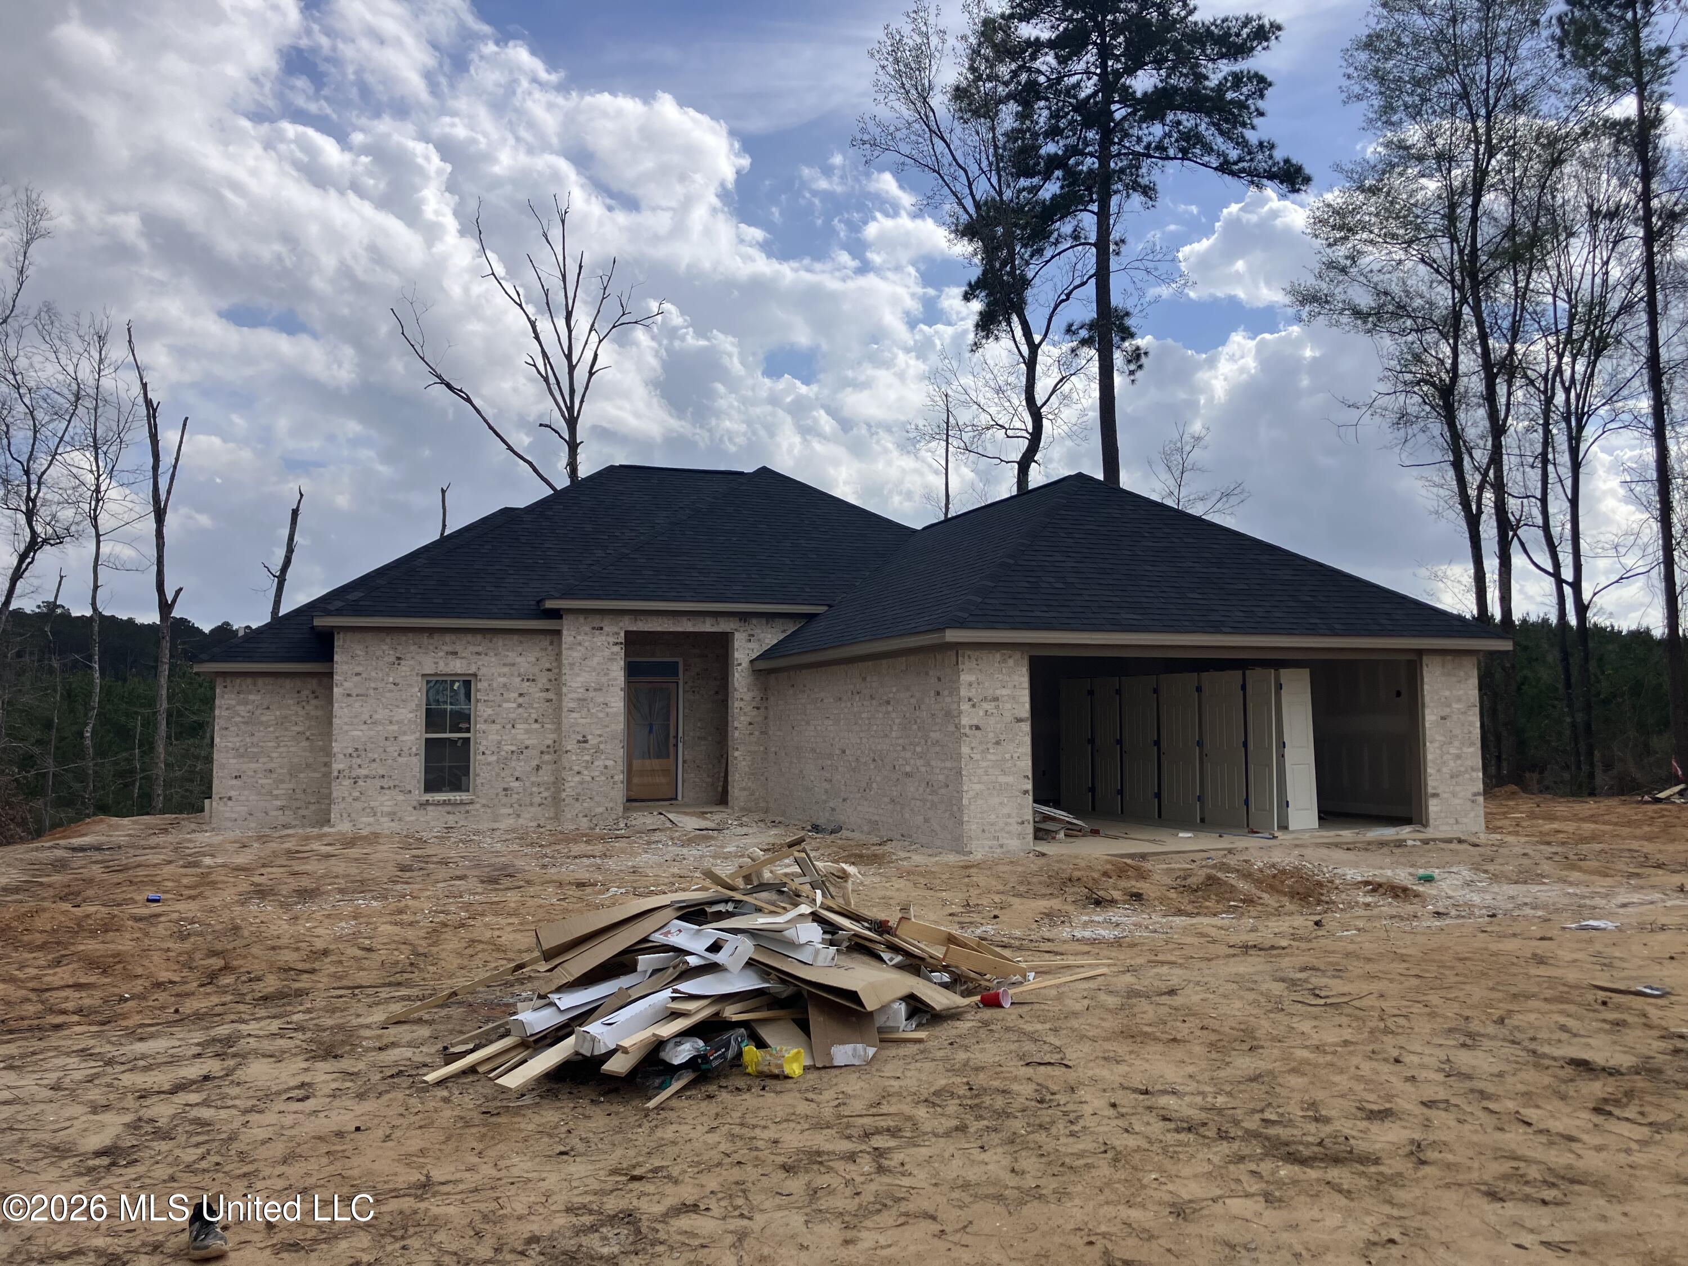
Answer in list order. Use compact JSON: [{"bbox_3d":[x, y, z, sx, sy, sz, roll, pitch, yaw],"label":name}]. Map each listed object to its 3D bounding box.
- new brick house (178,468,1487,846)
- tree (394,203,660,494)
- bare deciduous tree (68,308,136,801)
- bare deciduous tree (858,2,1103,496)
[{"bbox_3d":[-2.538,-0.262,24.465,16.620,6.770,20.200,1,-4,-19],"label":"new brick house"},{"bbox_3d":[-9.800,-4.339,42.375,8.200,18.890,7.500,0,-4,0],"label":"tree"},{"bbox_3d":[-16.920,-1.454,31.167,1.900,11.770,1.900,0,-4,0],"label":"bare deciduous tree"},{"bbox_3d":[4.519,-8.293,44.630,8.200,26.680,8.200,0,-4,0],"label":"bare deciduous tree"}]

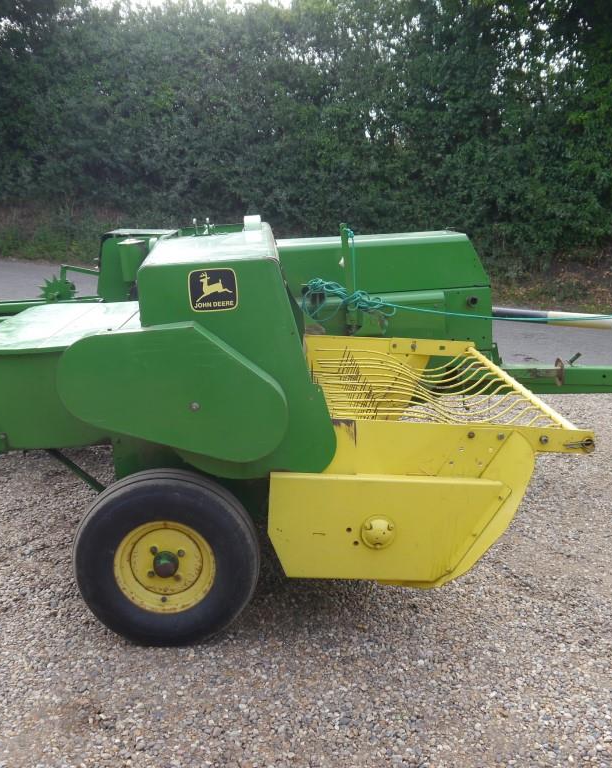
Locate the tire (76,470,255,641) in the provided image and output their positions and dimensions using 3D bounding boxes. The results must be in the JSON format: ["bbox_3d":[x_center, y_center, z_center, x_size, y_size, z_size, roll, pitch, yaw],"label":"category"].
[{"bbox_3d":[-0.527,0.664,3.152,0.700,0.695,0.220,-2,14,-1],"label":"tire"}]

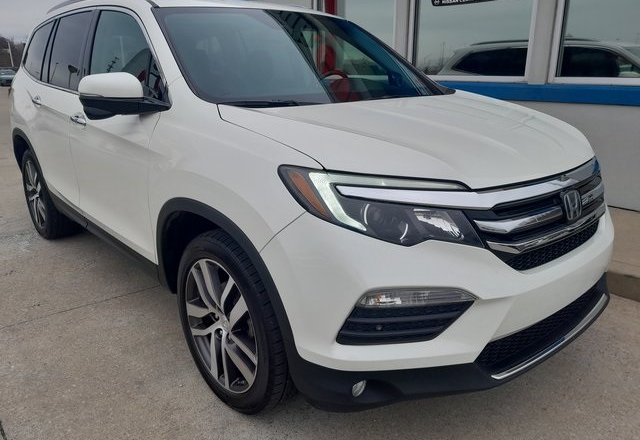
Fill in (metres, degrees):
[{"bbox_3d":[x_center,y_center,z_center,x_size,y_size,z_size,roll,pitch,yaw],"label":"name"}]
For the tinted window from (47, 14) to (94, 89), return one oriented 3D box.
[{"bbox_3d":[-1.629,-1.086,3.233,0.090,0.460,0.800,12,5,-45],"label":"tinted window"}]

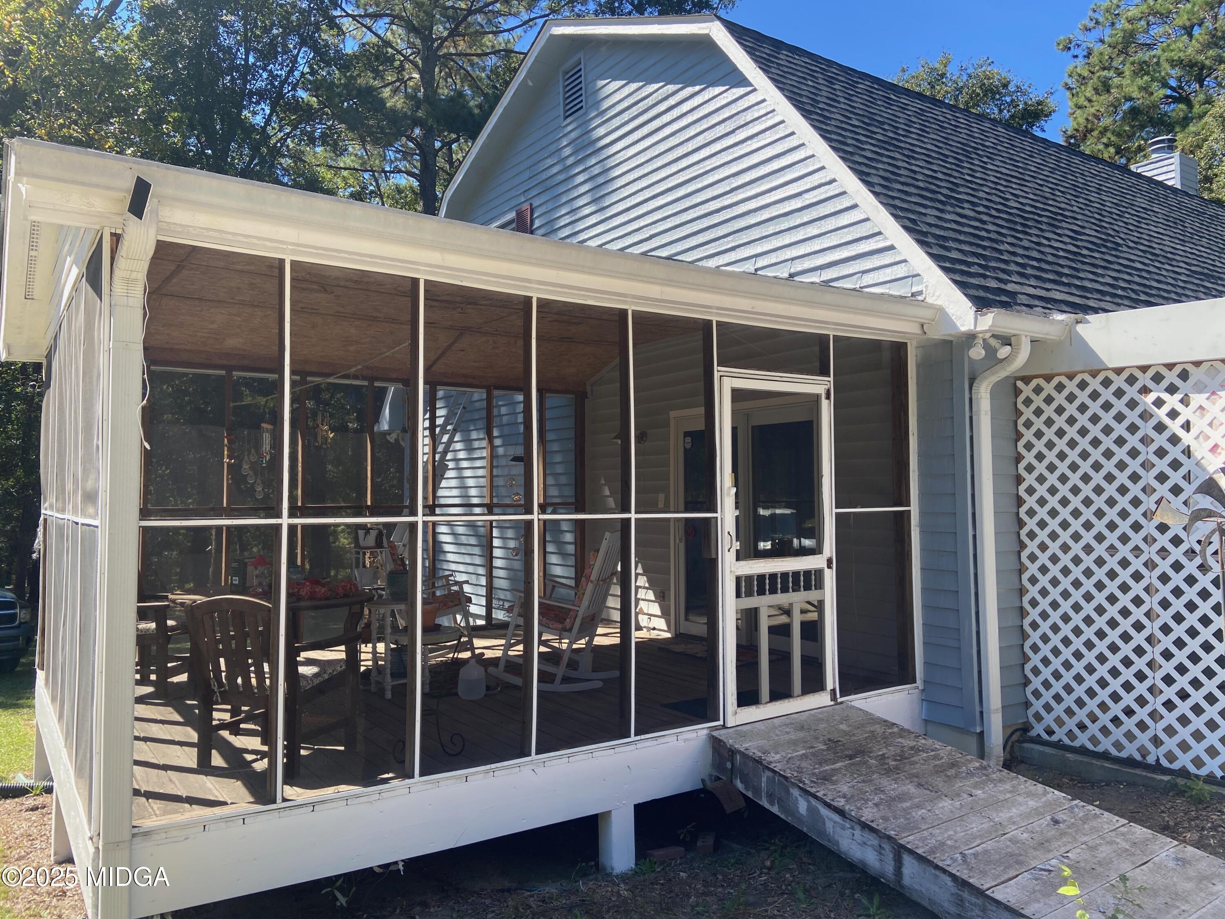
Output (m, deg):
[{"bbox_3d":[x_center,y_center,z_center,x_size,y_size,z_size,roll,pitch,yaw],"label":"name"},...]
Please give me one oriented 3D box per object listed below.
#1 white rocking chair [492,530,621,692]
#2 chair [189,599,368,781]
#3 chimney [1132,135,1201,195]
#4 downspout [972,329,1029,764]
[{"bbox_3d":[-0.373,1.024,6.468,0.887,1.101,0.657,-1,-3,18],"label":"white rocking chair"},{"bbox_3d":[-1.672,1.068,4.561,0.618,0.863,0.623,-1,-3,20],"label":"chair"},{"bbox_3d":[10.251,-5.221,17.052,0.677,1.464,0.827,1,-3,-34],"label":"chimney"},{"bbox_3d":[2.504,0.612,5.866,0.110,2.759,0.319,1,-3,-34],"label":"downspout"}]

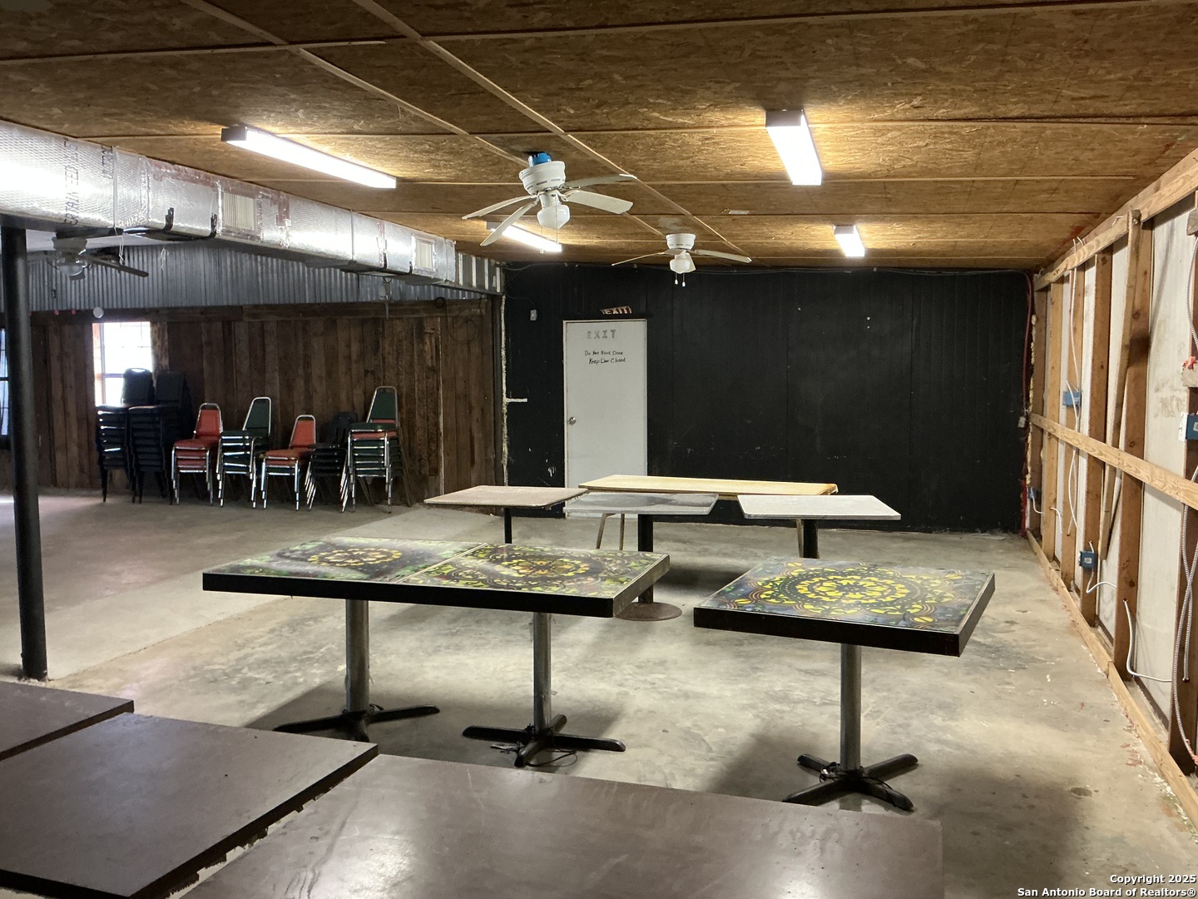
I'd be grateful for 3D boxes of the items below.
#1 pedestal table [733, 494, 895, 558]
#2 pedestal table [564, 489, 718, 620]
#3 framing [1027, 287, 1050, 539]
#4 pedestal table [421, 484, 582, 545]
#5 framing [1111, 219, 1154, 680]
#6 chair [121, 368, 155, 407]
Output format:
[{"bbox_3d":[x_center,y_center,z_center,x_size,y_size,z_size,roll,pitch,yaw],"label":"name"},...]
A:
[{"bbox_3d":[1.354,0.726,6.137,0.895,0.750,0.910,0,5,5],"label":"pedestal table"},{"bbox_3d":[0.297,0.711,6.402,0.910,0.748,0.860,0,5,10],"label":"pedestal table"},{"bbox_3d":[3.994,-0.320,8.798,0.100,2.360,0.045,1,5,19],"label":"framing"},{"bbox_3d":[-0.612,0.688,6.741,0.850,0.750,0.870,1,5,19],"label":"pedestal table"},{"bbox_3d":[2.670,0.007,4.846,0.100,2.360,0.045,1,5,19],"label":"framing"},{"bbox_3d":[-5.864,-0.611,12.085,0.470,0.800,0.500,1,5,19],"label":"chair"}]

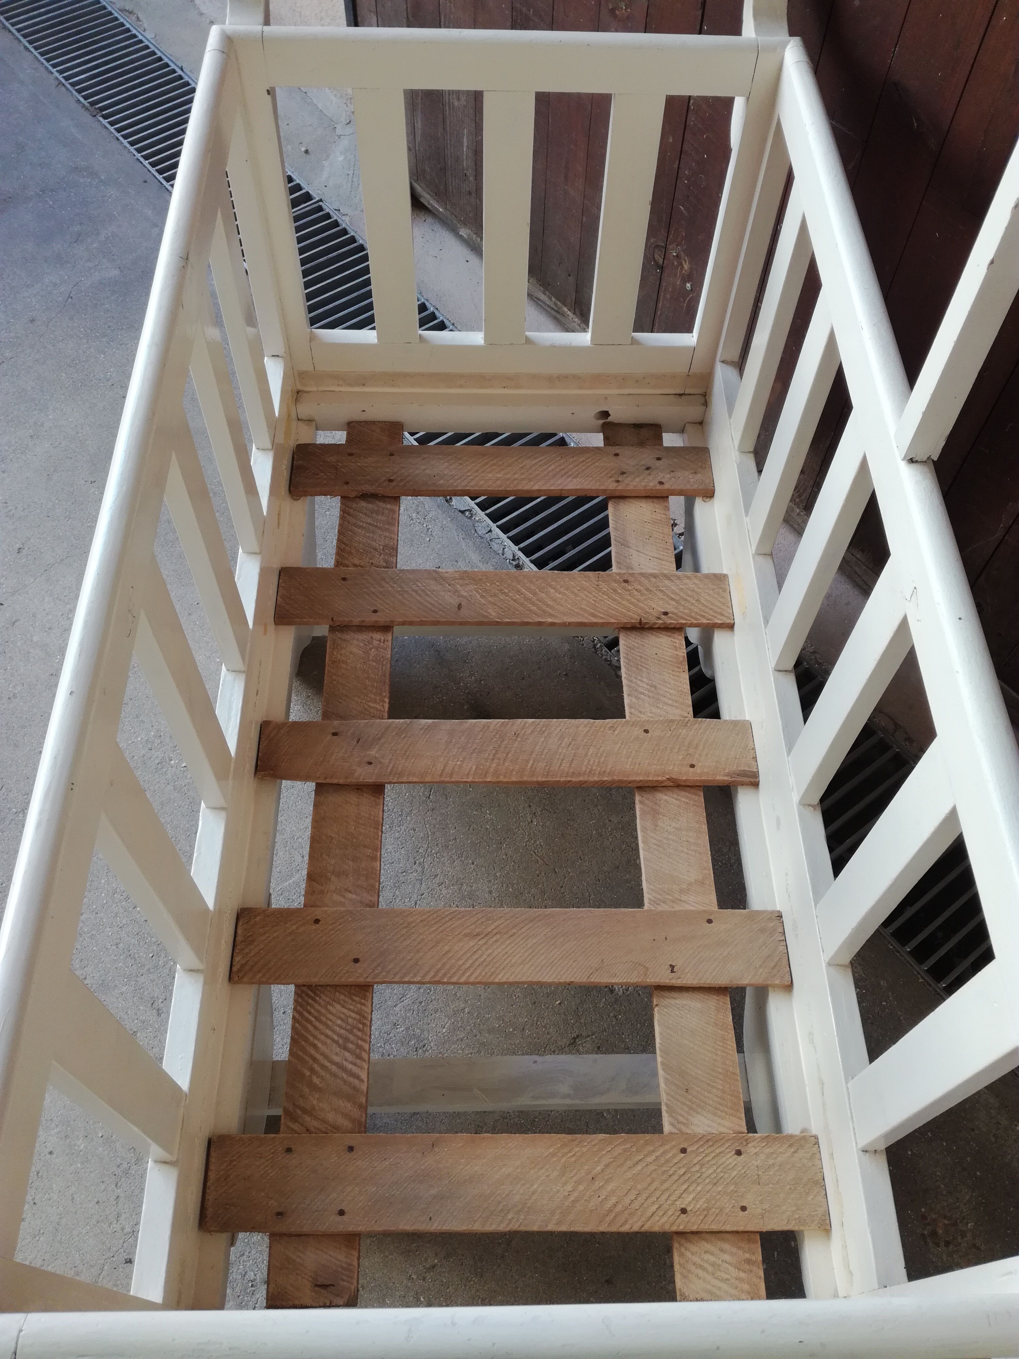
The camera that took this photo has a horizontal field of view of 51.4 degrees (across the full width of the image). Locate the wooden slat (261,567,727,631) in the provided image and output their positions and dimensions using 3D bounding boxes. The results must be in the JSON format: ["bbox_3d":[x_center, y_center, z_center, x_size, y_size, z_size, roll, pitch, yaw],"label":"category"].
[{"bbox_3d":[-0.005,-0.107,1.407,0.600,0.012,0.082,0,58,-1],"label":"wooden slat"}]

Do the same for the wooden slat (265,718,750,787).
[{"bbox_3d":[-0.002,0.088,1.284,0.599,0.011,0.080,0,58,-1],"label":"wooden slat"}]

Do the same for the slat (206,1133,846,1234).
[{"bbox_3d":[0.007,0.490,1.032,0.600,0.011,0.085,0,58,-1],"label":"slat"}]

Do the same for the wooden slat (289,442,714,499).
[{"bbox_3d":[-0.009,-0.301,1.530,0.601,0.013,0.084,0,58,-1],"label":"wooden slat"}]

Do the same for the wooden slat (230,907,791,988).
[{"bbox_3d":[0.003,0.292,1.156,0.601,0.011,0.081,0,58,-1],"label":"wooden slat"}]

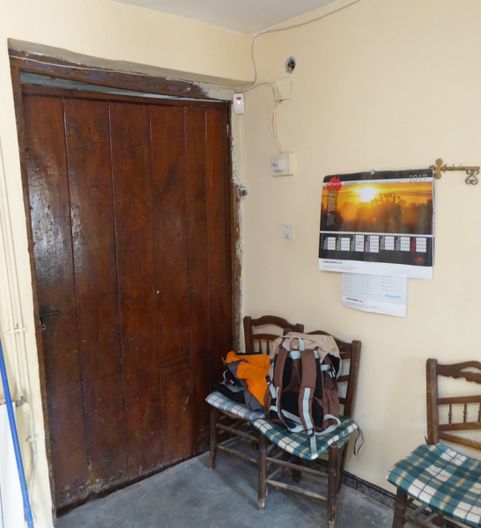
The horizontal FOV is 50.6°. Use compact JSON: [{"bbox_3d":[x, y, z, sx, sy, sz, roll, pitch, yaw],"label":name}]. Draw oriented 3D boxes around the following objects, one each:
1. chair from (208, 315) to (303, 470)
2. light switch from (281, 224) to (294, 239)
[{"bbox_3d":[0.084,0.789,3.049,0.440,0.890,0.410,4,9,37],"label":"chair"},{"bbox_3d":[0.274,-0.190,2.996,0.020,0.080,0.080,-8,10,-41],"label":"light switch"}]

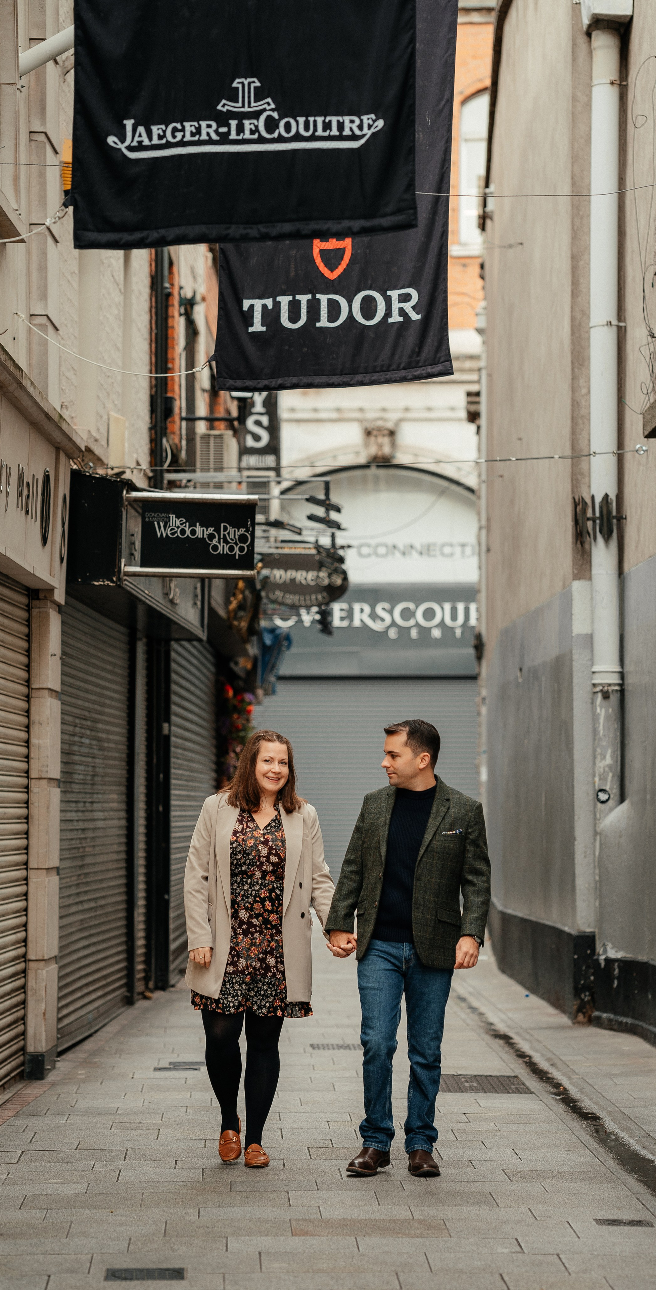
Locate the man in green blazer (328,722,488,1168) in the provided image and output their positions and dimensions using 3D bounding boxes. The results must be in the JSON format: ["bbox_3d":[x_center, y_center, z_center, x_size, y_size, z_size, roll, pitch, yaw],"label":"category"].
[{"bbox_3d":[0.307,1.143,11.605,0.610,1.720,0.430,0,-3,7],"label":"man in green blazer"}]

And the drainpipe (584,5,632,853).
[{"bbox_3d":[1.712,-1.417,18.605,0.250,5.210,0.240,1,-3,-13],"label":"drainpipe"}]

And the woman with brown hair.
[{"bbox_3d":[-0.267,1.171,11.824,0.590,1.680,0.430,0,-3,-2],"label":"woman with brown hair"}]

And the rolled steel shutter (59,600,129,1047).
[{"bbox_3d":[-1.435,1.074,18.544,0.080,2.540,3.850,0,-3,3],"label":"rolled steel shutter"}]

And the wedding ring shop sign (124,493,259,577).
[{"bbox_3d":[-0.737,-0.585,16.406,0.720,0.470,0.100,0,-3,-3],"label":"wedding ring shop sign"}]

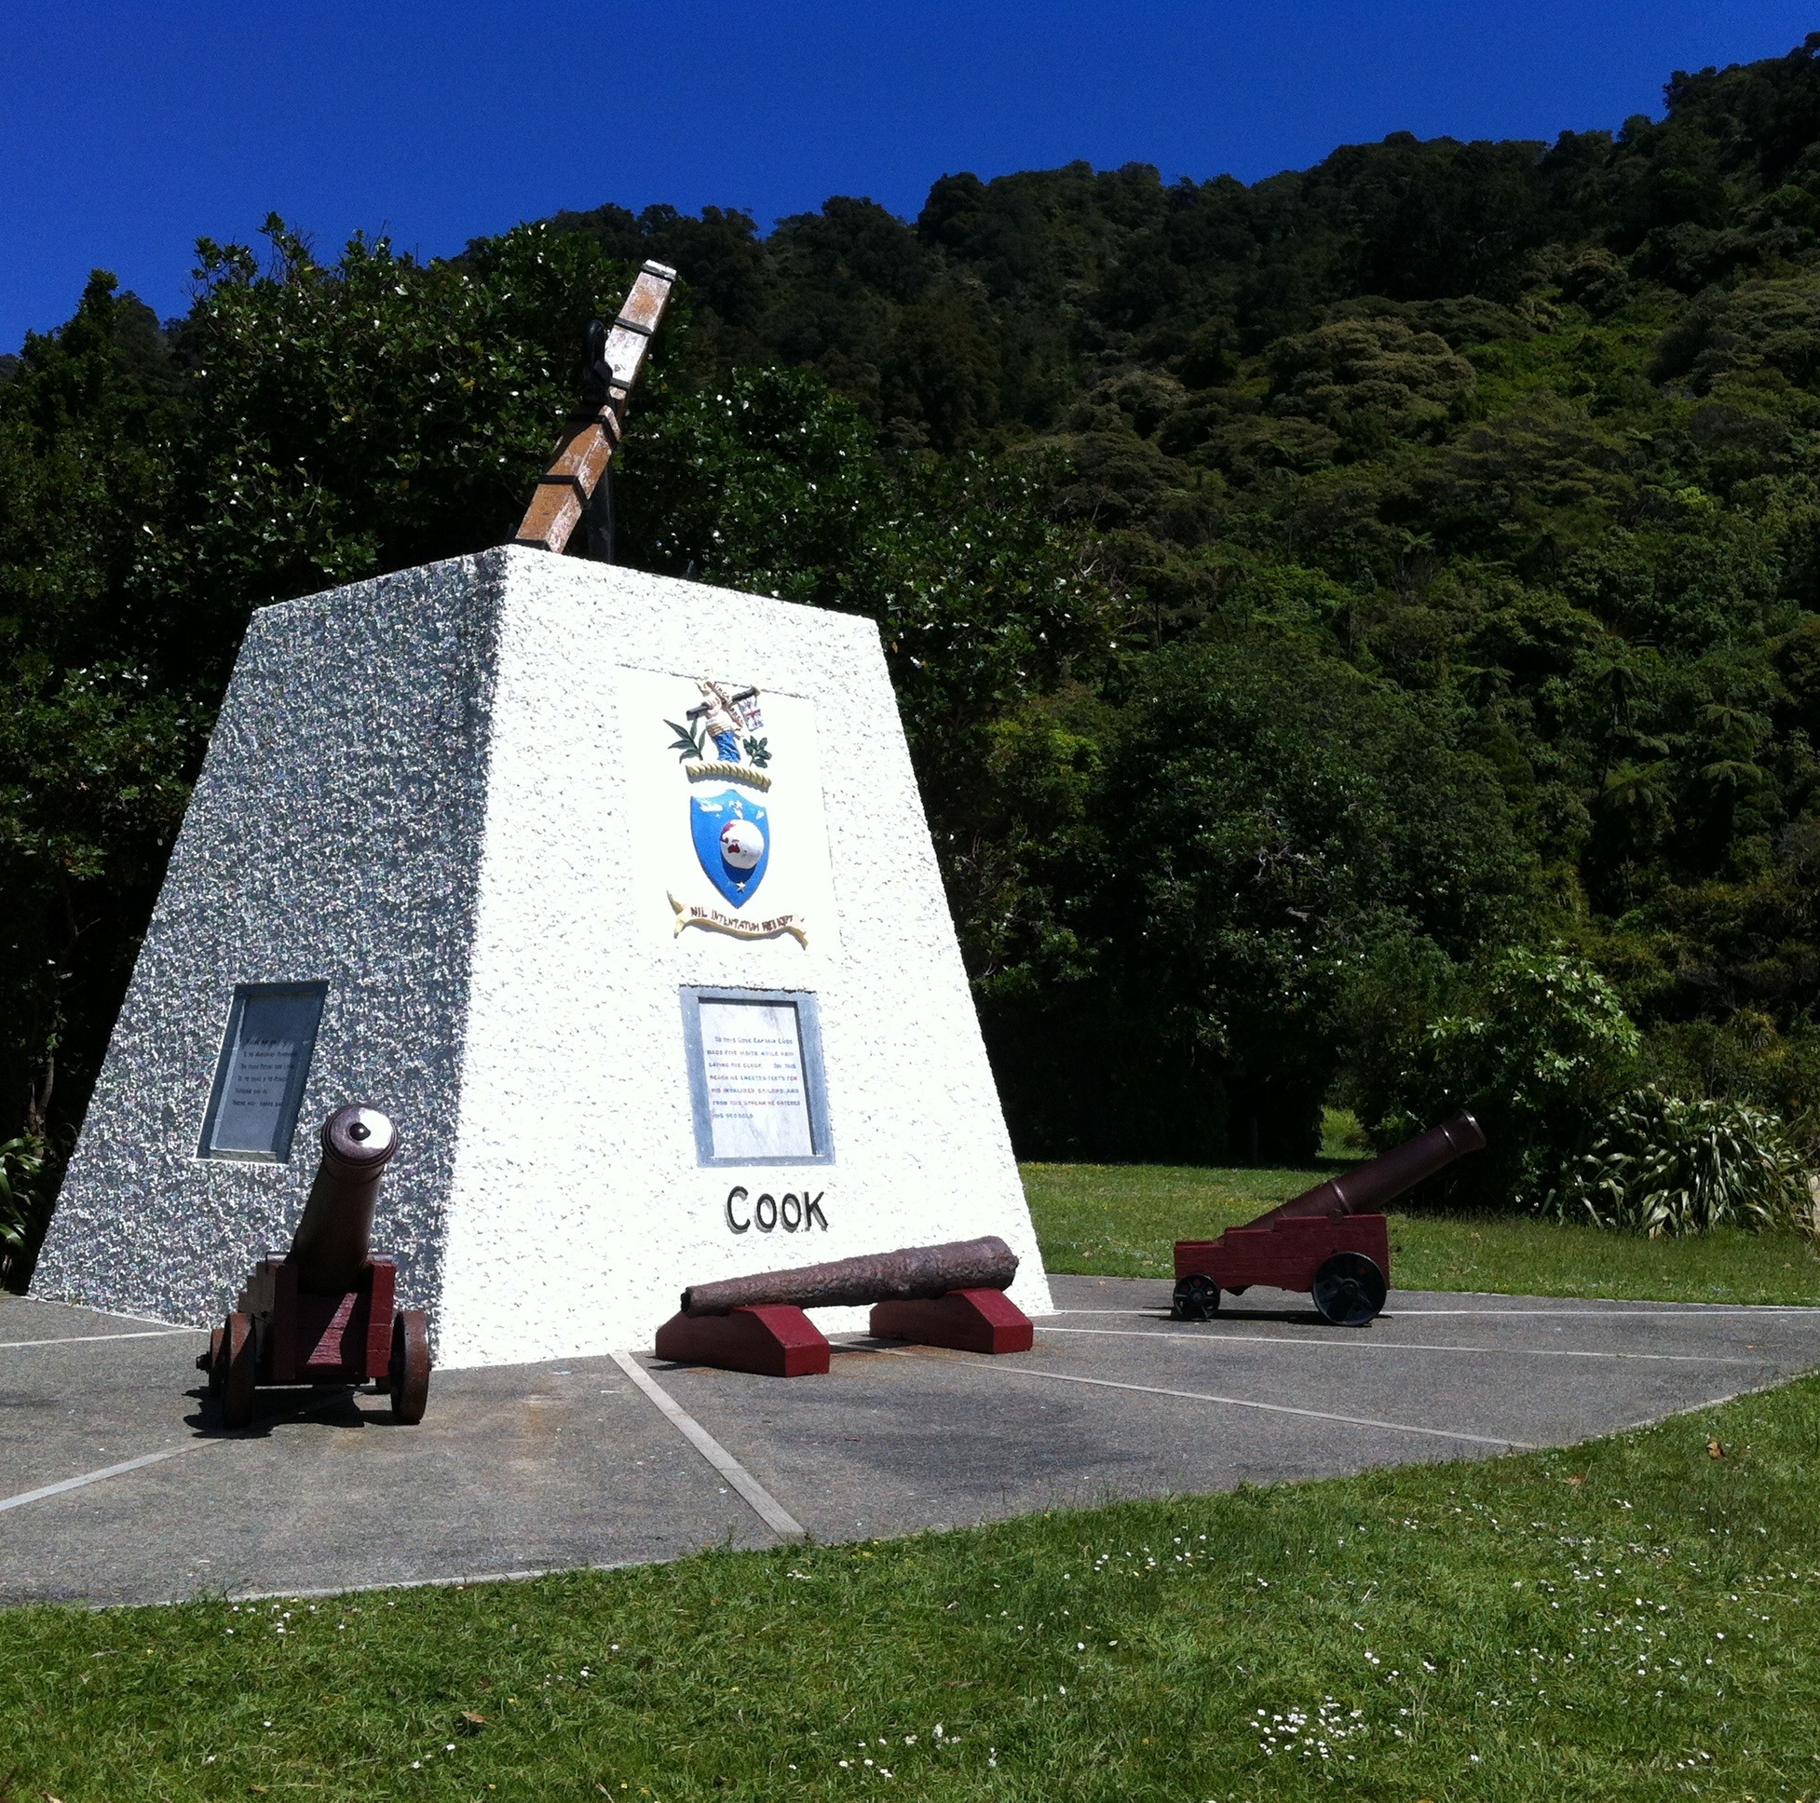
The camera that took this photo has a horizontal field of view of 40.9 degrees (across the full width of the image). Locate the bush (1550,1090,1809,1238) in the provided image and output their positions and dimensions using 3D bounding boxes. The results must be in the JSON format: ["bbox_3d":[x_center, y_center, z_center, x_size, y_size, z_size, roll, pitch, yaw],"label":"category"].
[{"bbox_3d":[7.934,2.635,25.103,2.600,1.500,2.200,0,-4,18],"label":"bush"}]

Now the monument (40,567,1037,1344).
[{"bbox_3d":[-2.338,0.354,15.863,4.672,4.506,4.672,5,-5,-44],"label":"monument"}]

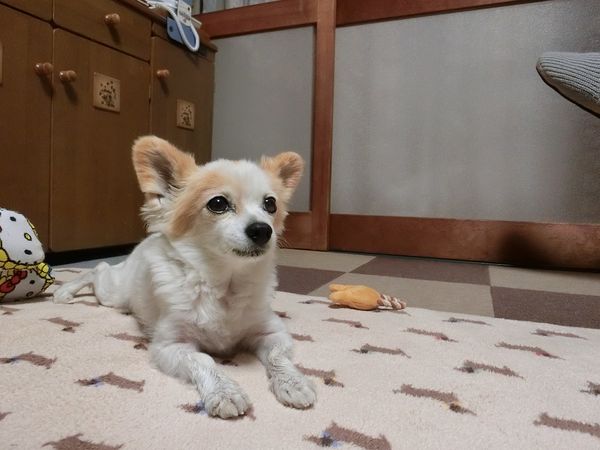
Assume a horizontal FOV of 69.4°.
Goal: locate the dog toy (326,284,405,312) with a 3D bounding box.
[{"bbox_3d":[0.099,0.104,0.642,0.114,0.032,0.052,3,4,22],"label":"dog toy"}]

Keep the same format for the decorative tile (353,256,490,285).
[{"bbox_3d":[0.307,0.114,1.076,0.302,0.008,0.308,3,4,22],"label":"decorative tile"}]

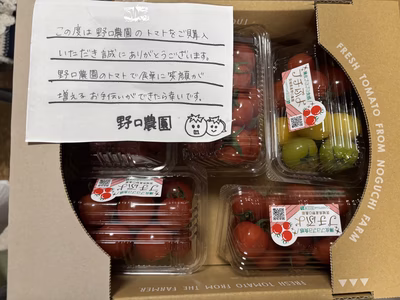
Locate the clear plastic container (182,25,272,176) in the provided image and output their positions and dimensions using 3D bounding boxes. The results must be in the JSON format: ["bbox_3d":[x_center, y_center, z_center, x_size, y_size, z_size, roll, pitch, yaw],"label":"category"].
[{"bbox_3d":[0.025,-0.048,0.306,0.091,0.060,0.151,0,89,0],"label":"clear plastic container"}]

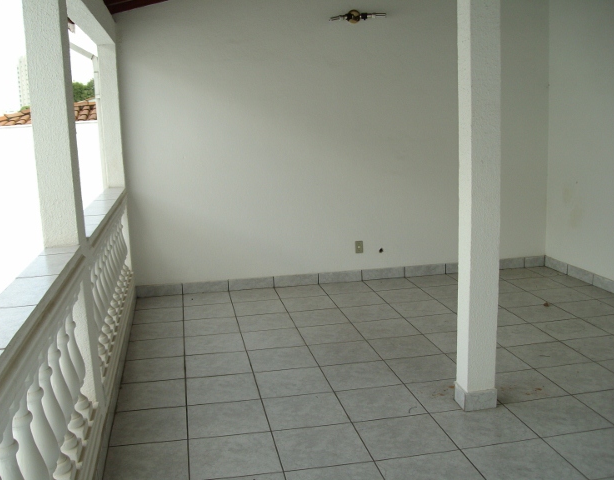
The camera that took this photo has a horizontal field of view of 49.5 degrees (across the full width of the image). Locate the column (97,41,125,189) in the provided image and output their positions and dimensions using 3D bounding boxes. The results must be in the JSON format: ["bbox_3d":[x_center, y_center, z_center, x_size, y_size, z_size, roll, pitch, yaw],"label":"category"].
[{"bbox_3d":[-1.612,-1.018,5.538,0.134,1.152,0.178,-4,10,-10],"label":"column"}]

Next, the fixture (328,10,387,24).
[{"bbox_3d":[0.446,-1.937,5.794,0.503,0.117,0.124,-4,10,-10],"label":"fixture"}]

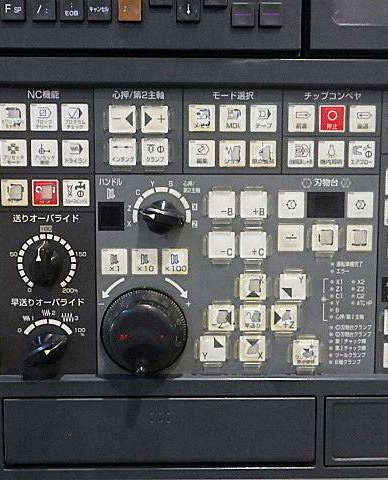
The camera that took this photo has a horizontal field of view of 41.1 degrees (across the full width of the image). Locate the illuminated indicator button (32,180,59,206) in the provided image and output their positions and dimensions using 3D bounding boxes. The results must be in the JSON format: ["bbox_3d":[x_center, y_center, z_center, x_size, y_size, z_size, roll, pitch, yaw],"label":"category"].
[{"bbox_3d":[-0.106,-0.034,0.375,0.019,0.019,0.007,0,4,-1],"label":"illuminated indicator button"}]

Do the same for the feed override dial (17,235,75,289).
[{"bbox_3d":[-0.107,0.016,0.369,0.043,0.039,0.020,0,4,-1],"label":"feed override dial"}]

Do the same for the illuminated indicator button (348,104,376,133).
[{"bbox_3d":[0.122,-0.088,0.378,0.019,0.019,0.007,0,4,-1],"label":"illuminated indicator button"}]

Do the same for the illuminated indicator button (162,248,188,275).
[{"bbox_3d":[-0.014,0.015,0.382,0.019,0.019,0.006,0,3,-1],"label":"illuminated indicator button"}]

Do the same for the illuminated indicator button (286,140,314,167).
[{"bbox_3d":[0.075,-0.061,0.366,0.018,0.018,0.006,0,4,-1],"label":"illuminated indicator button"}]

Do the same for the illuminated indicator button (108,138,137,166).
[{"bbox_3d":[-0.051,-0.063,0.374,0.019,0.019,0.007,0,4,-1],"label":"illuminated indicator button"}]

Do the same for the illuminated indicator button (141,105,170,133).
[{"bbox_3d":[-0.027,-0.085,0.369,0.019,0.019,0.009,0,4,-1],"label":"illuminated indicator button"}]

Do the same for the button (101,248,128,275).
[{"bbox_3d":[-0.058,0.015,0.381,0.019,0.019,0.006,0,3,-1],"label":"button"}]

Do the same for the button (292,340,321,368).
[{"bbox_3d":[0.083,0.083,0.386,0.019,0.019,0.007,0,4,-1],"label":"button"}]

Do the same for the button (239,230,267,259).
[{"bbox_3d":[0.044,0.003,0.382,0.019,0.019,0.006,0,3,-1],"label":"button"}]

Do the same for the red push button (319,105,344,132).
[{"bbox_3d":[0.099,-0.086,0.372,0.019,0.019,0.007,0,4,-1],"label":"red push button"}]

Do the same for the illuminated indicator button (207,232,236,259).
[{"bbox_3d":[0.019,0.003,0.368,0.018,0.018,0.007,0,4,-1],"label":"illuminated indicator button"}]

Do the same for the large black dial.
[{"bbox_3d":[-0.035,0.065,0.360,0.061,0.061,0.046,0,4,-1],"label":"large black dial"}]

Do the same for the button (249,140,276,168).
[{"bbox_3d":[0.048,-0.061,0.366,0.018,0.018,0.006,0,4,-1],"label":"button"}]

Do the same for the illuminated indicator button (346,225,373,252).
[{"bbox_3d":[0.122,-0.001,0.384,0.019,0.019,0.007,0,4,-1],"label":"illuminated indicator button"}]

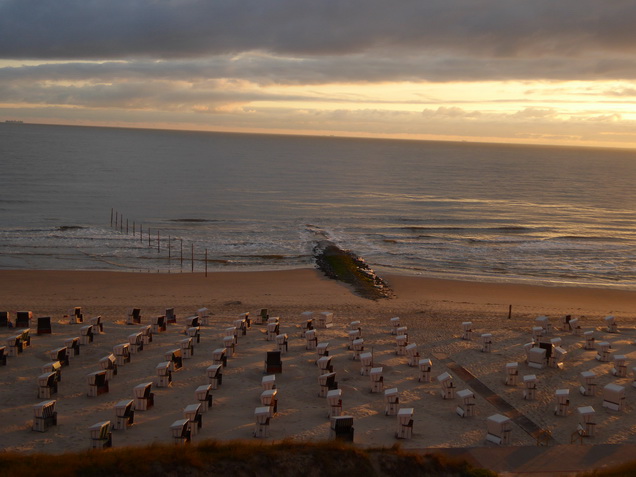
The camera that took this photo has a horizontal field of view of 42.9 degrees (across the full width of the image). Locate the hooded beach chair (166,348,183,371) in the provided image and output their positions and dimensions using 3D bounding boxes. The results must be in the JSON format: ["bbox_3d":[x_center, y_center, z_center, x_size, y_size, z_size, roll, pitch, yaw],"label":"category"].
[{"bbox_3d":[-11.703,9.808,65.594,0.930,1.590,1.220,5,8,19],"label":"hooded beach chair"}]

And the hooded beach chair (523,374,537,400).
[{"bbox_3d":[16.454,11.585,62.759,0.950,1.600,1.200,4,7,9],"label":"hooded beach chair"}]

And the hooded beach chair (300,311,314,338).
[{"bbox_3d":[-0.993,9.234,82.525,0.970,1.600,1.200,5,8,22],"label":"hooded beach chair"}]

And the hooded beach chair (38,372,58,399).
[{"bbox_3d":[-19.747,10.758,59.258,0.970,1.600,1.200,3,7,6],"label":"hooded beach chair"}]

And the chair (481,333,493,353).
[{"bbox_3d":[16.101,9.892,76.772,0.950,1.530,1.170,3,7,7],"label":"chair"}]

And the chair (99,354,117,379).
[{"bbox_3d":[-17.002,10.342,65.446,1.000,1.650,1.170,4,7,11],"label":"chair"}]

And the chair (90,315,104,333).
[{"bbox_3d":[-22.047,8.592,80.400,0.957,1.620,1.210,2,7,0],"label":"chair"}]

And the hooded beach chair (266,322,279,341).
[{"bbox_3d":[-4.539,9.404,82.065,1.000,1.650,1.170,3,7,6],"label":"hooded beach chair"}]

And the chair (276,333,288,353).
[{"bbox_3d":[-3.290,9.570,73.816,0.930,1.590,1.220,3,7,4],"label":"chair"}]

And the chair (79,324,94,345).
[{"bbox_3d":[-22.091,9.124,76.986,1.000,1.650,1.170,3,7,7],"label":"chair"}]

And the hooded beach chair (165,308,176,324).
[{"bbox_3d":[-16.029,8.245,87.049,1.220,1.590,0.930,-4,10,-40],"label":"hooded beach chair"}]

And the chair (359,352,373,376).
[{"bbox_3d":[3.826,10.084,65.133,0.950,1.600,1.200,2,7,-4],"label":"chair"}]

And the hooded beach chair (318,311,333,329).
[{"bbox_3d":[0.981,8.539,85.101,1.000,1.450,1.200,8,9,36],"label":"hooded beach chair"}]

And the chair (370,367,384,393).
[{"bbox_3d":[4.710,11.279,64.217,0.970,1.600,1.200,3,7,5],"label":"chair"}]

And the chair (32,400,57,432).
[{"bbox_3d":[-16.987,11.008,50.253,0.881,1.620,1.210,5,8,19],"label":"chair"}]

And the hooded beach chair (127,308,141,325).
[{"bbox_3d":[-19.105,8.079,83.824,0.950,1.500,1.200,6,8,27],"label":"hooded beach chair"}]

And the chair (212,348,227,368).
[{"bbox_3d":[-8.187,10.034,67.350,0.884,1.620,1.210,4,8,11],"label":"chair"}]

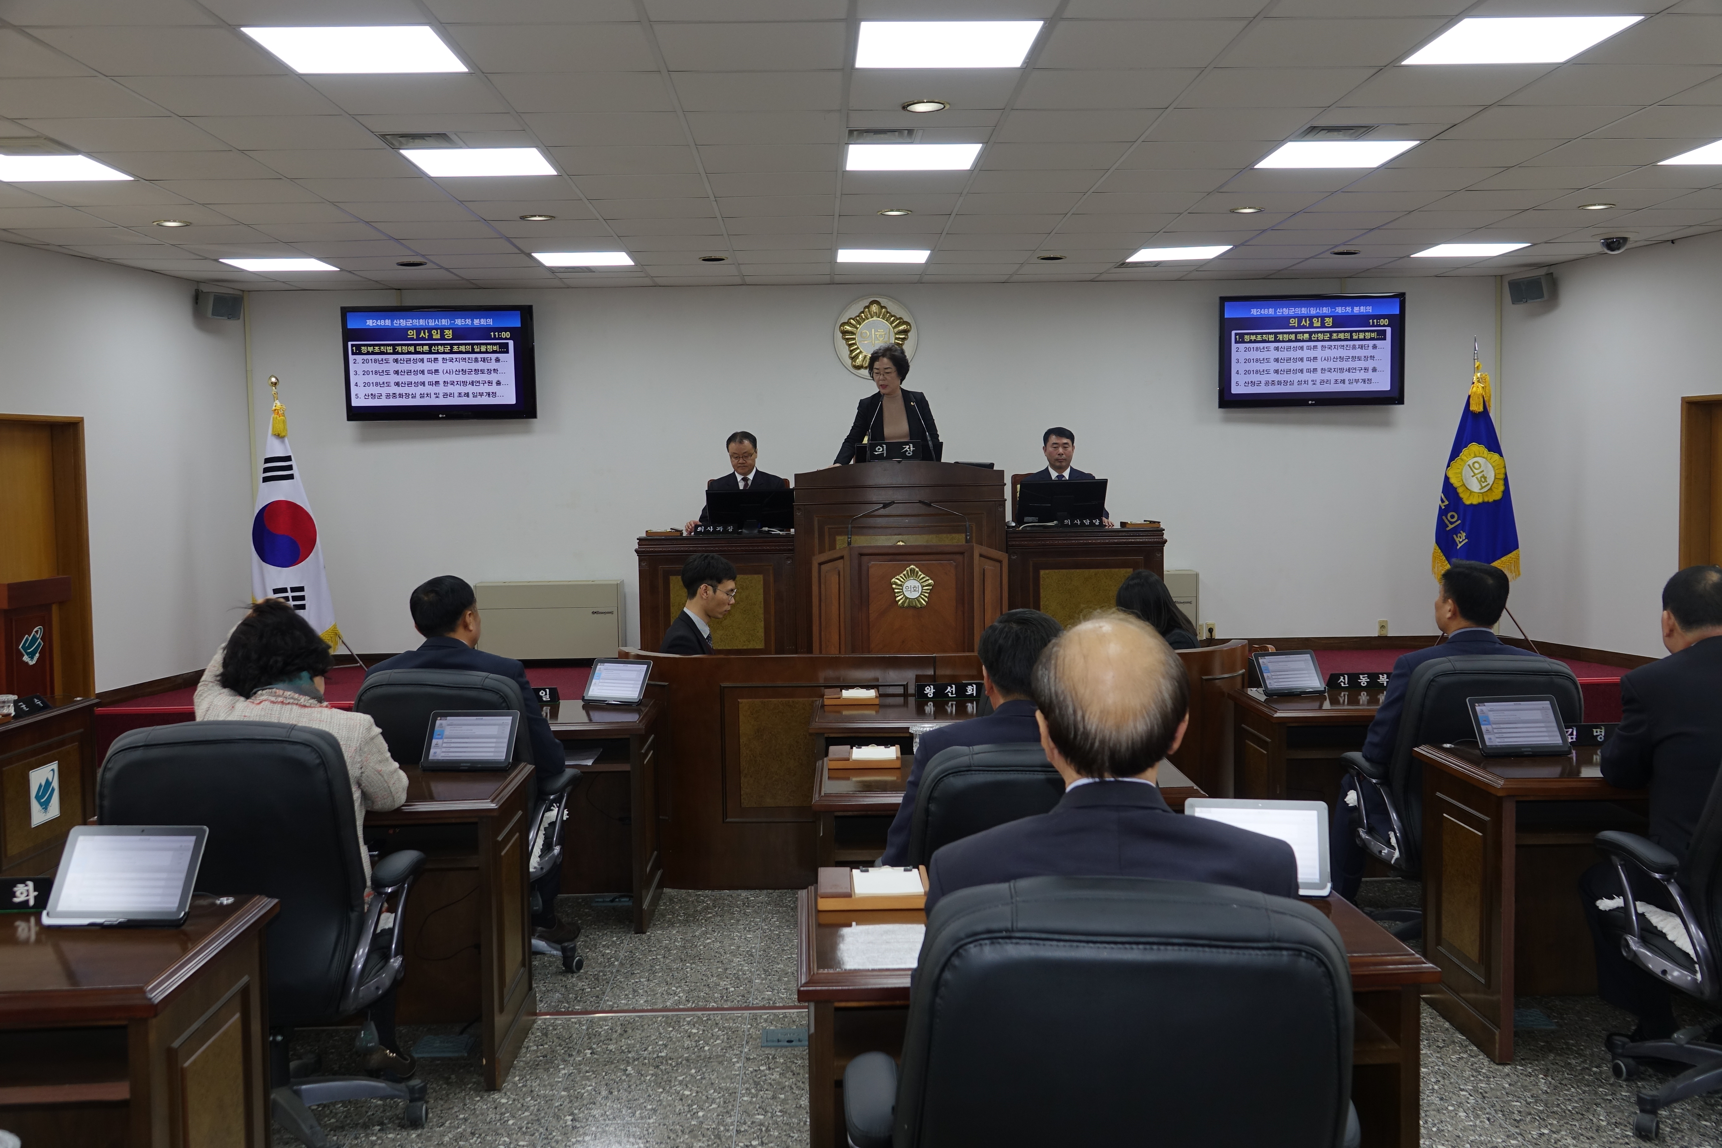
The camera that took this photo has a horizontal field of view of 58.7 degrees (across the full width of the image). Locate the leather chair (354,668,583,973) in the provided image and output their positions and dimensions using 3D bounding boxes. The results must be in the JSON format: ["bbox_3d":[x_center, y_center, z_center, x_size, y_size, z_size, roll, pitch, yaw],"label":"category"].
[{"bbox_3d":[-1.222,0.768,4.813,0.660,1.020,0.700,-1,4,1],"label":"leather chair"}]

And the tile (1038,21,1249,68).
[{"bbox_3d":[0.872,-1.679,4.830,0.590,0.020,0.575,-1,4,-2],"label":"tile"}]

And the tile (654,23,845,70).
[{"bbox_3d":[-0.338,-1.661,4.803,0.600,0.020,0.585,-1,4,-2],"label":"tile"}]

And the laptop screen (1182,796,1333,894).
[{"bbox_3d":[0.769,0.526,2.961,0.266,0.183,0.012,0,-23,10],"label":"laptop screen"}]

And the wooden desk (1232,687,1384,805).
[{"bbox_3d":[2.036,0.854,6.004,1.040,0.744,0.580,-1,4,-2],"label":"wooden desk"}]

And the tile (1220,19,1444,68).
[{"bbox_3d":[1.476,-1.690,4.852,0.600,0.020,0.585,-1,4,-2],"label":"tile"}]

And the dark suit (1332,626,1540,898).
[{"bbox_3d":[1.895,0.615,5.023,0.580,0.920,0.660,-1,4,-10],"label":"dark suit"}]

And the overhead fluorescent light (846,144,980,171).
[{"bbox_3d":[0.219,-1.791,6.512,0.585,0.050,0.570,-1,4,-2],"label":"overhead fluorescent light"}]

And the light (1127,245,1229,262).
[{"bbox_3d":[2.014,-2.046,9.700,0.590,0.050,0.585,-1,4,-2],"label":"light"}]

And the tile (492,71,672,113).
[{"bbox_3d":[-0.978,-1.715,5.446,0.595,0.020,0.585,-1,4,-2],"label":"tile"}]

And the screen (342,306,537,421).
[{"bbox_3d":[-2.879,-1.438,10.448,1.290,0.770,0.080,-1,10,-4],"label":"screen"}]

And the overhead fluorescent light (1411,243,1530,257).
[{"bbox_3d":[3.888,-2.078,9.752,0.590,0.050,0.585,-1,4,-2],"label":"overhead fluorescent light"}]

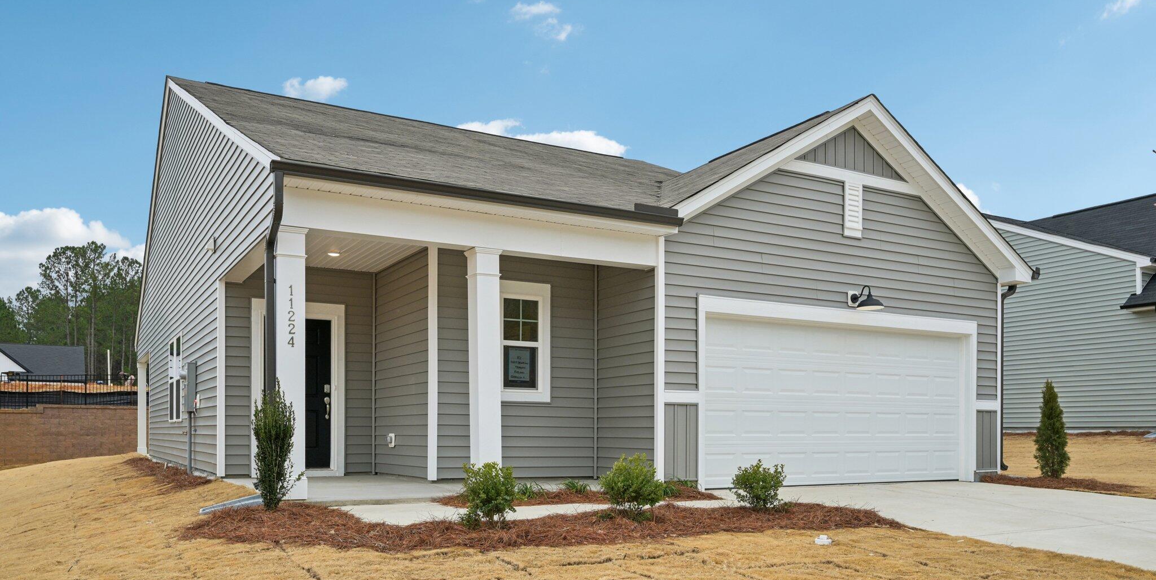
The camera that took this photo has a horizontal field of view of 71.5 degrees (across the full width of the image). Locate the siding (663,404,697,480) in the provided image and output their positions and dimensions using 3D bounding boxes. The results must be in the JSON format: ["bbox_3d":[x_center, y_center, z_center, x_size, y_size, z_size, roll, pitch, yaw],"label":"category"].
[{"bbox_3d":[1.231,1.810,9.517,0.485,0.919,0.050,3,-7,-29],"label":"siding"}]

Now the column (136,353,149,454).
[{"bbox_3d":[-11.040,2.910,20.357,0.283,2.473,0.283,3,-7,-29],"label":"column"}]

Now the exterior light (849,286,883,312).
[{"bbox_3d":[3.829,0.108,10.617,0.363,0.343,0.454,3,-7,-29],"label":"exterior light"}]

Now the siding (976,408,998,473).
[{"bbox_3d":[6.022,2.223,11.829,0.474,0.919,0.050,3,-7,-29],"label":"siding"}]

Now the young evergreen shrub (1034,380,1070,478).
[{"bbox_3d":[7.242,2.127,12.273,0.555,1.494,0.535,3,-7,-29],"label":"young evergreen shrub"}]

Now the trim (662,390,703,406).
[{"bbox_3d":[1.241,1.279,9.552,0.535,0.156,0.050,3,-7,-29],"label":"trim"}]

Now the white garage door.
[{"bbox_3d":[3.614,1.497,10.815,4.846,2.160,0.121,3,-7,-29],"label":"white garage door"}]

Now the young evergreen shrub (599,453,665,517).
[{"bbox_3d":[0.483,1.743,7.155,0.565,0.575,0.545,0,-6,0],"label":"young evergreen shrub"}]

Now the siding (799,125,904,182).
[{"bbox_3d":[3.751,-1.919,10.930,2.049,0.606,0.061,3,-7,-29],"label":"siding"}]

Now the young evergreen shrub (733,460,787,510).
[{"bbox_3d":[1.743,1.874,7.708,0.525,0.495,0.505,0,-6,0],"label":"young evergreen shrub"}]

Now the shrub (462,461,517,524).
[{"bbox_3d":[-0.725,1.657,6.543,0.454,0.525,0.454,0,-6,0],"label":"shrub"}]

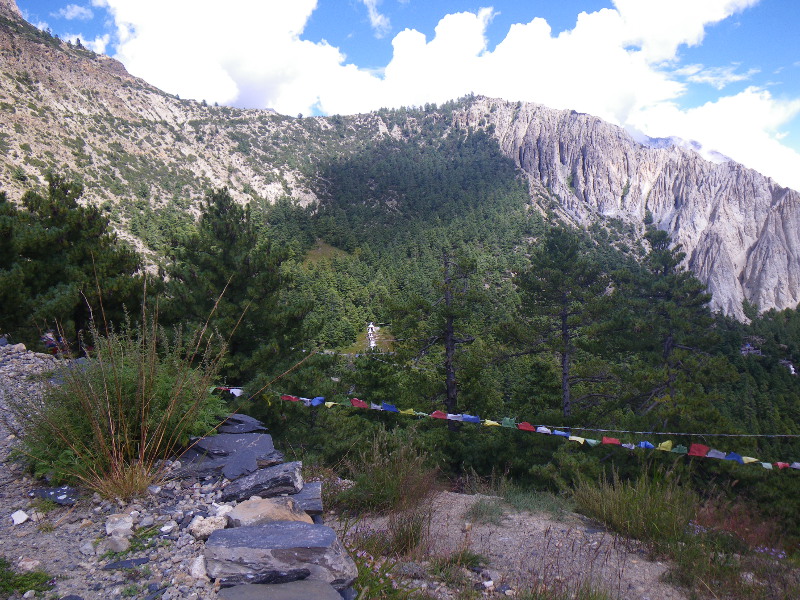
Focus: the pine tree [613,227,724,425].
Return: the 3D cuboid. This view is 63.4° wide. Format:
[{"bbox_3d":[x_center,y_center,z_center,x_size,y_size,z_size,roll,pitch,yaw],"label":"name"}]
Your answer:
[{"bbox_3d":[8.921,1.113,21.500,3.720,7.110,3.700,-1,2,0],"label":"pine tree"}]

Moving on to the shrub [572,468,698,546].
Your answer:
[{"bbox_3d":[2.184,1.924,6.000,1.130,0.700,0.900,-1,2,0],"label":"shrub"}]

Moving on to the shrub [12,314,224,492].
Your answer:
[{"bbox_3d":[-2.096,0.790,4.800,1.570,1.270,1.350,-1,2,0],"label":"shrub"}]

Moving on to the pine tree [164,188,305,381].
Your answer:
[{"bbox_3d":[-4.348,-0.144,17.000,3.680,5.570,3.600,-1,2,0],"label":"pine tree"}]

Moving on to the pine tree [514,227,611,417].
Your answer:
[{"bbox_3d":[5.525,1.105,22.000,3.260,7.210,3.400,-1,2,0],"label":"pine tree"}]

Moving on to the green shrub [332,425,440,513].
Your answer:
[{"bbox_3d":[-0.129,1.634,6.200,0.970,0.820,0.900,-1,2,0],"label":"green shrub"}]

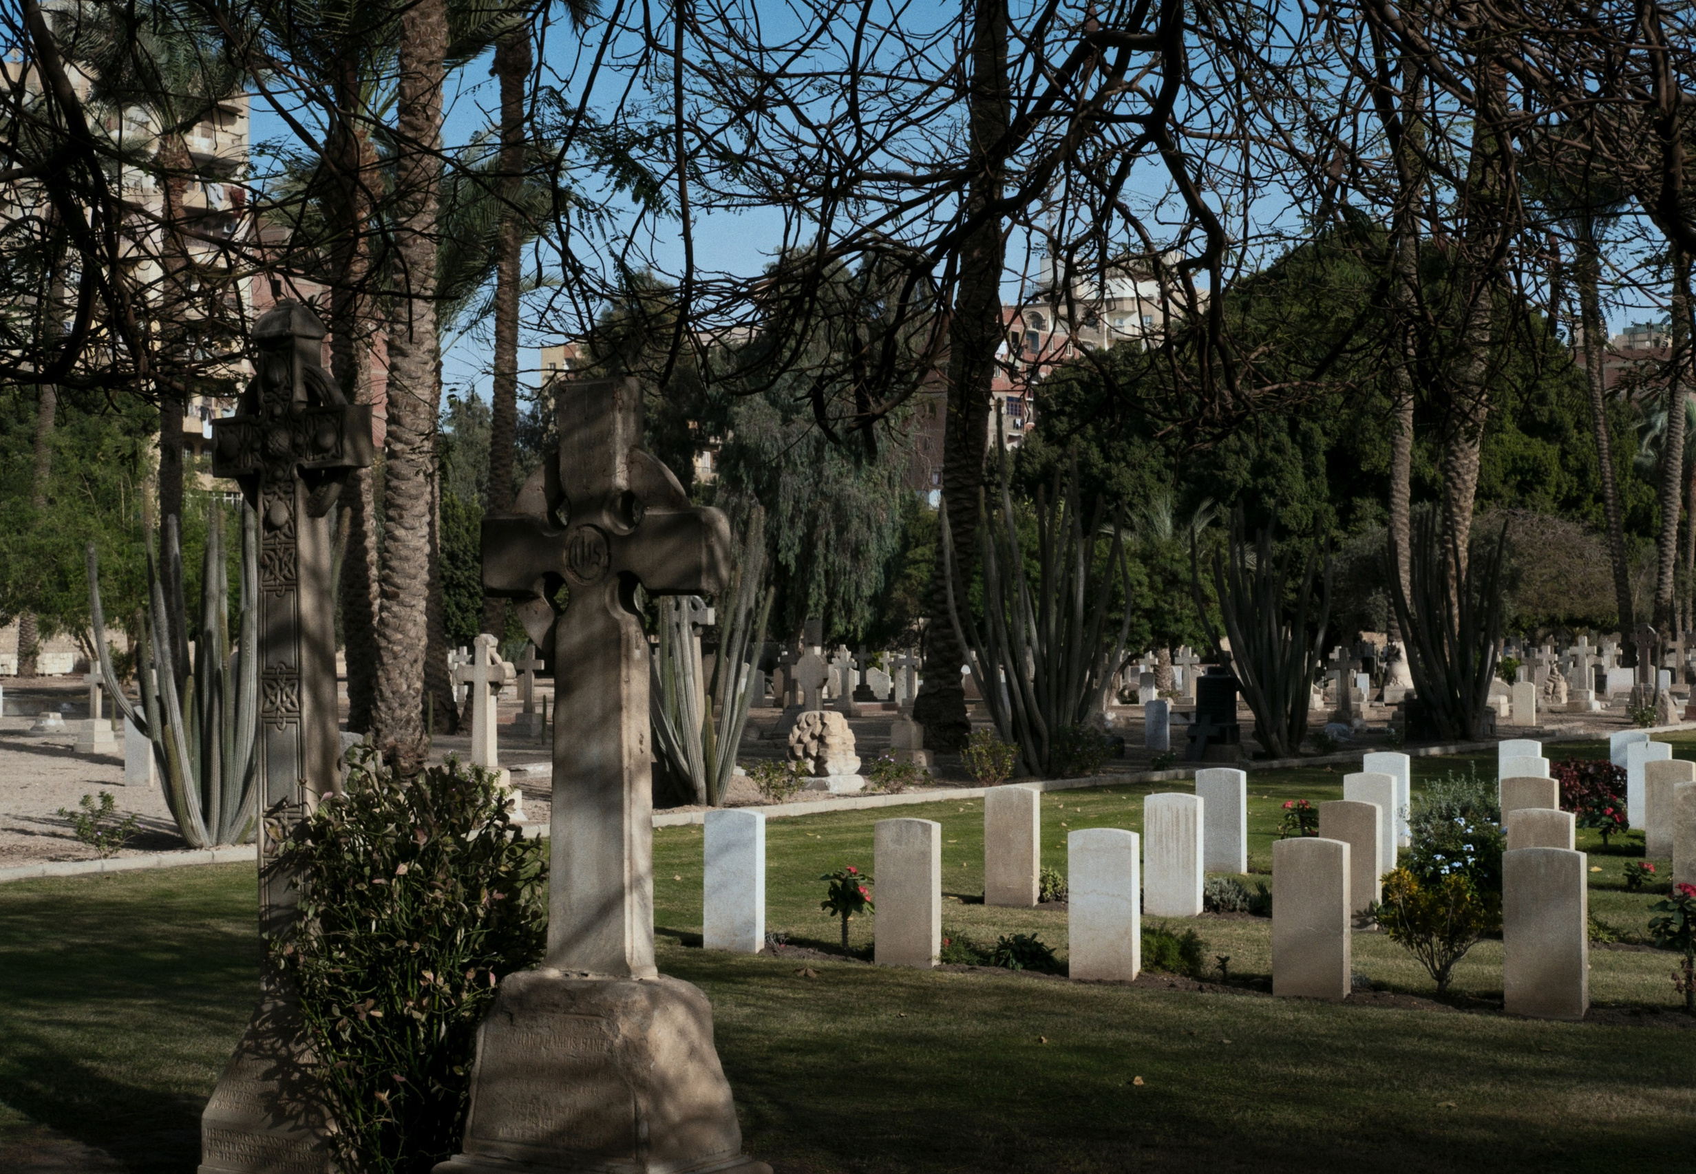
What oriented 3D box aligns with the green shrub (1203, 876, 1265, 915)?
[{"bbox_3d":[2.562,2.044,17.150,0.420,0.264,0.360,0,-1,0],"label":"green shrub"}]

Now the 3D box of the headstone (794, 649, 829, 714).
[{"bbox_3d":[-0.429,1.089,30.500,0.460,0.769,0.160,-1,-1,33],"label":"headstone"}]

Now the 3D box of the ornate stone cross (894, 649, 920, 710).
[{"bbox_3d":[1.284,1.971,55.000,0.560,1.314,0.220,-1,-1,33],"label":"ornate stone cross"}]

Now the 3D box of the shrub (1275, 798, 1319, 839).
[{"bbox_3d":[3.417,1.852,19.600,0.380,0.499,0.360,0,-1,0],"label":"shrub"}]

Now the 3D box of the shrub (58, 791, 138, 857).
[{"bbox_3d":[-6.011,1.899,20.800,0.630,0.530,0.550,0,-1,0],"label":"shrub"}]

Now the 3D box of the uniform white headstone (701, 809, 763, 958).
[{"bbox_3d":[-0.650,1.680,14.854,0.381,0.800,0.080,-1,-1,34],"label":"uniform white headstone"}]

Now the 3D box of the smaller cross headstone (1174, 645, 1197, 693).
[{"bbox_3d":[7.637,1.926,58.500,0.580,1.200,0.180,-1,-1,37],"label":"smaller cross headstone"}]

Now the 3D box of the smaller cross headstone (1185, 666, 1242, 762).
[{"bbox_3d":[5.110,1.762,36.212,0.640,1.320,0.420,-1,-1,37],"label":"smaller cross headstone"}]

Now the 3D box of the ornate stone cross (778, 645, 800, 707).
[{"bbox_3d":[-0.941,1.500,43.800,0.570,1.060,0.160,-1,-1,34],"label":"ornate stone cross"}]

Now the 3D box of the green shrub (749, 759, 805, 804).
[{"bbox_3d":[-0.740,1.988,26.800,0.570,0.450,0.520,0,-1,0],"label":"green shrub"}]

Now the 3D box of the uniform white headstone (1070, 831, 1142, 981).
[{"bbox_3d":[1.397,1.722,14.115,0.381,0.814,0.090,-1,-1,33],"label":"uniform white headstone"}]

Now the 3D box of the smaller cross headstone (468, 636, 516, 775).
[{"bbox_3d":[-3.232,1.022,23.200,0.570,1.220,0.170,-1,-1,34],"label":"smaller cross headstone"}]

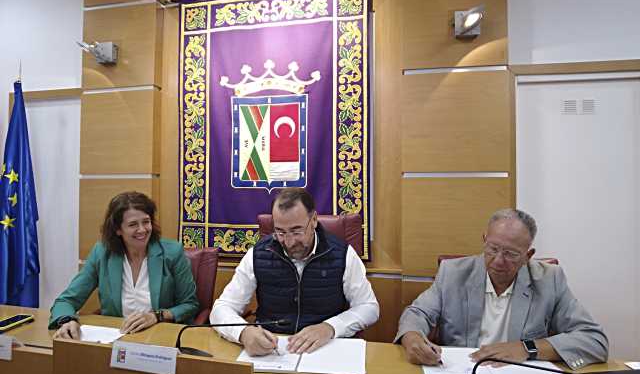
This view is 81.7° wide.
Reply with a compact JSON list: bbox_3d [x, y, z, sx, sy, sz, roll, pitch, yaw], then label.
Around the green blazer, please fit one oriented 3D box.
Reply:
[{"bbox_3d":[-0.869,0.488,1.710,0.590,0.470,0.400,0,-1,-9],"label":"green blazer"}]

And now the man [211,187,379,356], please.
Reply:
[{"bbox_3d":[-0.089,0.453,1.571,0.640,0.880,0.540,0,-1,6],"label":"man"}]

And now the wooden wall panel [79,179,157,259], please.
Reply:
[{"bbox_3d":[-1.594,0.270,2.927,0.665,0.655,0.050,0,-1,11],"label":"wooden wall panel"}]

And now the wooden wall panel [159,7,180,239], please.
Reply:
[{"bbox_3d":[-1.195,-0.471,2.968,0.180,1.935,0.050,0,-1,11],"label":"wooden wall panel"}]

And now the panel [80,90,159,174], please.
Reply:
[{"bbox_3d":[-1.592,-0.415,2.942,0.665,0.648,0.050,0,-1,11],"label":"panel"}]

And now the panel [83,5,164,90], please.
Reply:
[{"bbox_3d":[-1.590,-1.091,2.956,0.665,0.650,0.050,0,-1,11],"label":"panel"}]

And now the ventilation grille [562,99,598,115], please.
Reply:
[{"bbox_3d":[1.626,-0.498,2.334,0.196,0.100,0.020,0,-1,11],"label":"ventilation grille"}]

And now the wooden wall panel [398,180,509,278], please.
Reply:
[{"bbox_3d":[0.884,0.274,2.446,0.681,0.653,0.050,0,-1,11],"label":"wooden wall panel"}]

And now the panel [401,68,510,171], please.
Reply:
[{"bbox_3d":[0.886,-0.425,2.461,0.681,0.653,0.050,0,-1,11],"label":"panel"}]

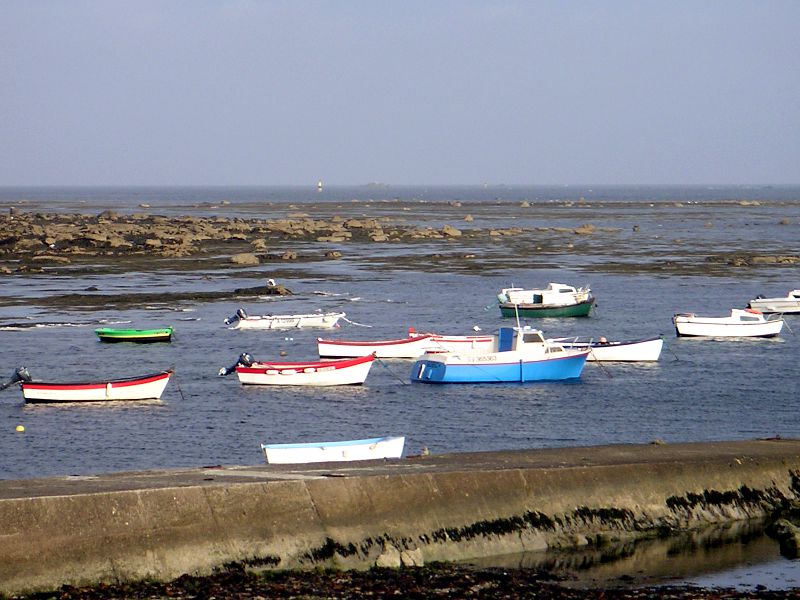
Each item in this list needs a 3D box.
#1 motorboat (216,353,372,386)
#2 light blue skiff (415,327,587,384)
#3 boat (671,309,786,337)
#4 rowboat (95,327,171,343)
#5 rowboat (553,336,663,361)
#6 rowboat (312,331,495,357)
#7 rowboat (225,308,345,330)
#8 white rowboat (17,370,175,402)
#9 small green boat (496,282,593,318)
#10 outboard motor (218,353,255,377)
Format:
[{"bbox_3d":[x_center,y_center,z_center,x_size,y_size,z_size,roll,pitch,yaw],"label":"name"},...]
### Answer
[{"bbox_3d":[-3.396,2.373,87.343,5.192,1.150,1.765,0,3,9],"label":"motorboat"},{"bbox_3d":[3.717,1.934,88.780,6.271,1.902,2.320,-1,3,-27],"label":"light blue skiff"},{"bbox_3d":[14.711,1.096,114.469,4.846,1.348,1.793,0,3,-8],"label":"boat"},{"bbox_3d":[-11.466,1.545,111.024,3.319,0.716,1.327,0,3,-3],"label":"rowboat"},{"bbox_3d":[7.713,1.935,99.217,4.930,0.978,1.775,0,3,4],"label":"rowboat"},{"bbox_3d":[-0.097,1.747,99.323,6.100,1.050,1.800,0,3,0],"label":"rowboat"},{"bbox_3d":[-5.366,0.946,120.900,5.568,1.000,2.005,0,3,-4],"label":"rowboat"},{"bbox_3d":[-9.496,2.727,80.509,4.767,1.046,1.668,0,3,-5],"label":"white rowboat"},{"bbox_3d":[7.601,0.108,132.271,4.909,1.812,1.865,0,3,-10],"label":"small green boat"},{"bbox_3d":[-5.523,2.259,87.141,1.150,0.580,0.420,-42,-4,8],"label":"outboard motor"}]

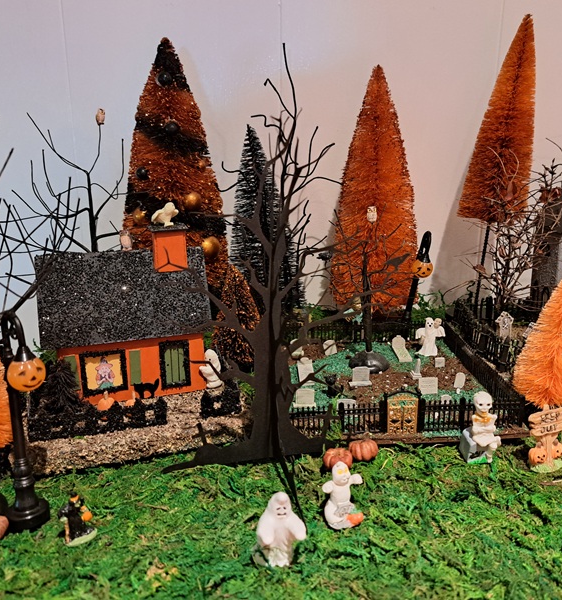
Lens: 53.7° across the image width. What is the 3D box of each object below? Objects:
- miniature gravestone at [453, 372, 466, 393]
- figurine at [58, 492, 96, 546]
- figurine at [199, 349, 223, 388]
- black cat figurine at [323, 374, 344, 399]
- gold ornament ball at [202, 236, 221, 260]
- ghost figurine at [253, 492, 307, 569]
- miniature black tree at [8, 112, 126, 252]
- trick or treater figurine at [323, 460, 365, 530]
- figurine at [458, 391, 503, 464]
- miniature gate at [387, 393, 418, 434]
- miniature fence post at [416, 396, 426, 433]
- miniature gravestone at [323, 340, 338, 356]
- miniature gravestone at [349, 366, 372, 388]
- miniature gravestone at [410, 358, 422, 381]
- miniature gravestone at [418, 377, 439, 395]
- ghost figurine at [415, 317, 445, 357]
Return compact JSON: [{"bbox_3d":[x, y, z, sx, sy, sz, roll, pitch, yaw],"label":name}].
[{"bbox_3d":[0.186,0.086,0.578,0.011,0.021,0.004,0,16,0],"label":"miniature gravestone"},{"bbox_3d":[-0.142,0.148,0.385,0.022,0.035,0.018,-8,18,-27],"label":"figurine"},{"bbox_3d":[-0.067,0.068,0.537,0.021,0.038,0.019,-7,17,-24],"label":"figurine"},{"bbox_3d":[0.054,0.087,0.566,0.017,0.023,0.018,5,16,19],"label":"black cat figurine"},{"bbox_3d":[-0.081,-0.060,0.645,0.022,0.022,0.022,0,16,0],"label":"gold ornament ball"},{"bbox_3d":[-0.001,0.146,0.369,0.034,0.047,0.029,-2,16,-6],"label":"ghost figurine"},{"bbox_3d":[-0.249,-0.072,0.682,0.143,0.297,0.122,0,16,0],"label":"miniature black tree"},{"bbox_3d":[0.044,0.137,0.393,0.028,0.044,0.021,-9,18,-23],"label":"trick or treater figurine"},{"bbox_3d":[0.176,0.107,0.487,0.031,0.059,0.029,-3,16,-12],"label":"figurine"},{"bbox_3d":[0.108,0.101,0.494,0.026,0.040,0.004,-3,16,-1],"label":"miniature gate"},{"bbox_3d":[0.126,0.104,0.497,0.007,0.033,0.006,-3,16,-1],"label":"miniature fence post"},{"bbox_3d":[0.061,0.059,0.674,0.015,0.018,0.004,-12,16,-9],"label":"miniature gravestone"},{"bbox_3d":[0.085,0.082,0.590,0.023,0.021,0.007,-3,17,-3],"label":"miniature gravestone"},{"bbox_3d":[0.150,0.075,0.615,0.010,0.025,0.012,-1,16,-3],"label":"miniature gravestone"},{"bbox_3d":[0.153,0.088,0.576,0.020,0.020,0.006,-1,16,-4],"label":"miniature gravestone"},{"bbox_3d":[0.181,0.045,0.676,0.035,0.044,0.017,1,17,4],"label":"ghost figurine"}]

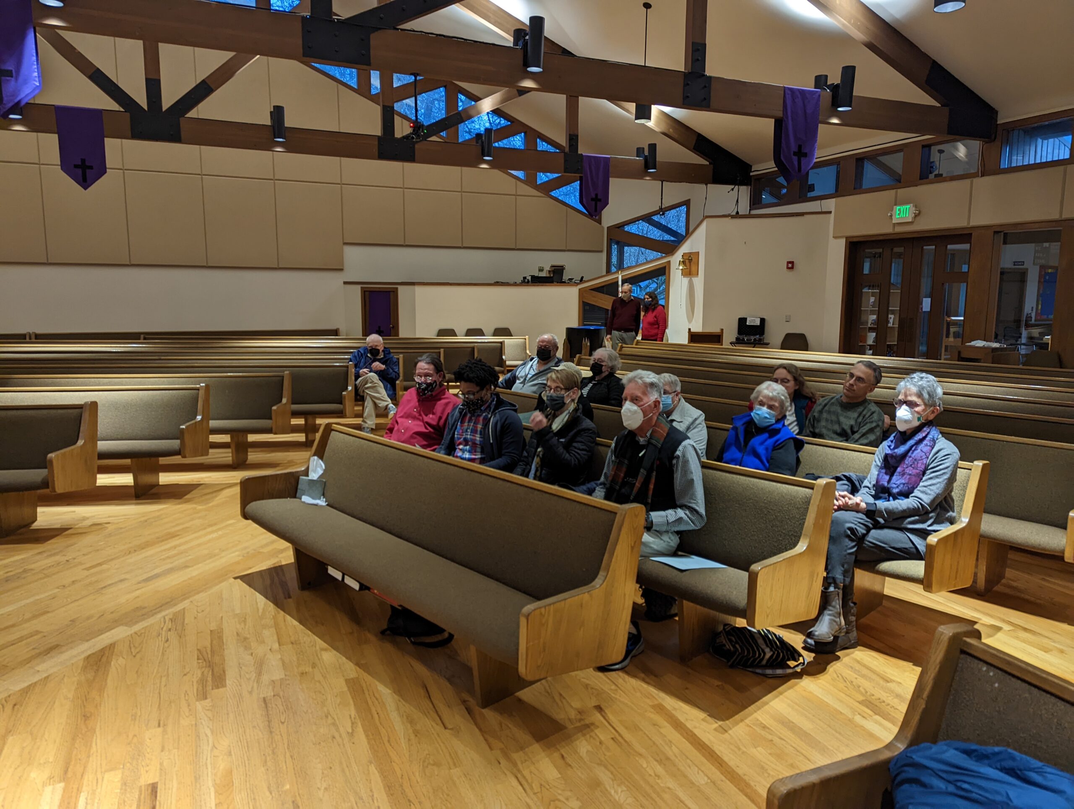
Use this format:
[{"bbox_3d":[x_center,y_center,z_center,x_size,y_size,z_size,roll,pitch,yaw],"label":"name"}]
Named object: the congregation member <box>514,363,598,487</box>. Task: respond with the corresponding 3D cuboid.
[{"bbox_3d":[0.003,0.408,3.907,0.720,1.240,0.540,-7,11,-42],"label":"congregation member"}]

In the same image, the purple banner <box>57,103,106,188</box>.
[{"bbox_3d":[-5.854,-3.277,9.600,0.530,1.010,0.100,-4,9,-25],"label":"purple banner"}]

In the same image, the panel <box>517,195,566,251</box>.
[{"bbox_3d":[0.058,-3.957,16.327,1.170,1.112,0.050,-4,9,-25],"label":"panel"}]

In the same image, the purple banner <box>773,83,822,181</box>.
[{"bbox_3d":[2.808,-2.916,8.056,0.500,0.980,0.170,-3,9,-23],"label":"purple banner"}]

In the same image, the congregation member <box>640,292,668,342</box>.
[{"bbox_3d":[1.934,-1.048,12.379,0.450,1.640,0.300,7,11,38],"label":"congregation member"}]

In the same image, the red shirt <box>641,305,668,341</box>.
[{"bbox_3d":[1.908,-1.332,12.200,0.420,0.620,0.270,7,11,35],"label":"red shirt"}]

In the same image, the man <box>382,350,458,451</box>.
[{"bbox_3d":[-0.768,0.300,4.750,0.540,1.220,0.680,7,11,39],"label":"man"}]

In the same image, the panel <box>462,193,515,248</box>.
[{"bbox_3d":[-1.020,-3.888,15.820,1.200,1.112,0.050,-4,9,-25],"label":"panel"}]

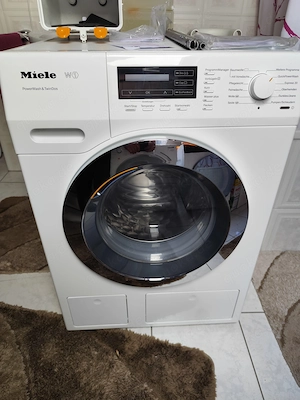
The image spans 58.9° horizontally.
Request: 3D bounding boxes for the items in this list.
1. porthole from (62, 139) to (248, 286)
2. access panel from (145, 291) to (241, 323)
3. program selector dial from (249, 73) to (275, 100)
[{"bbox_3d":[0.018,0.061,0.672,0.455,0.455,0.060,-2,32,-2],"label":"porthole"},{"bbox_3d":[0.135,0.352,0.881,0.298,0.153,0.015,-2,32,-2],"label":"access panel"},{"bbox_3d":[0.221,-0.222,0.523,0.050,0.050,0.020,-2,22,-2],"label":"program selector dial"}]

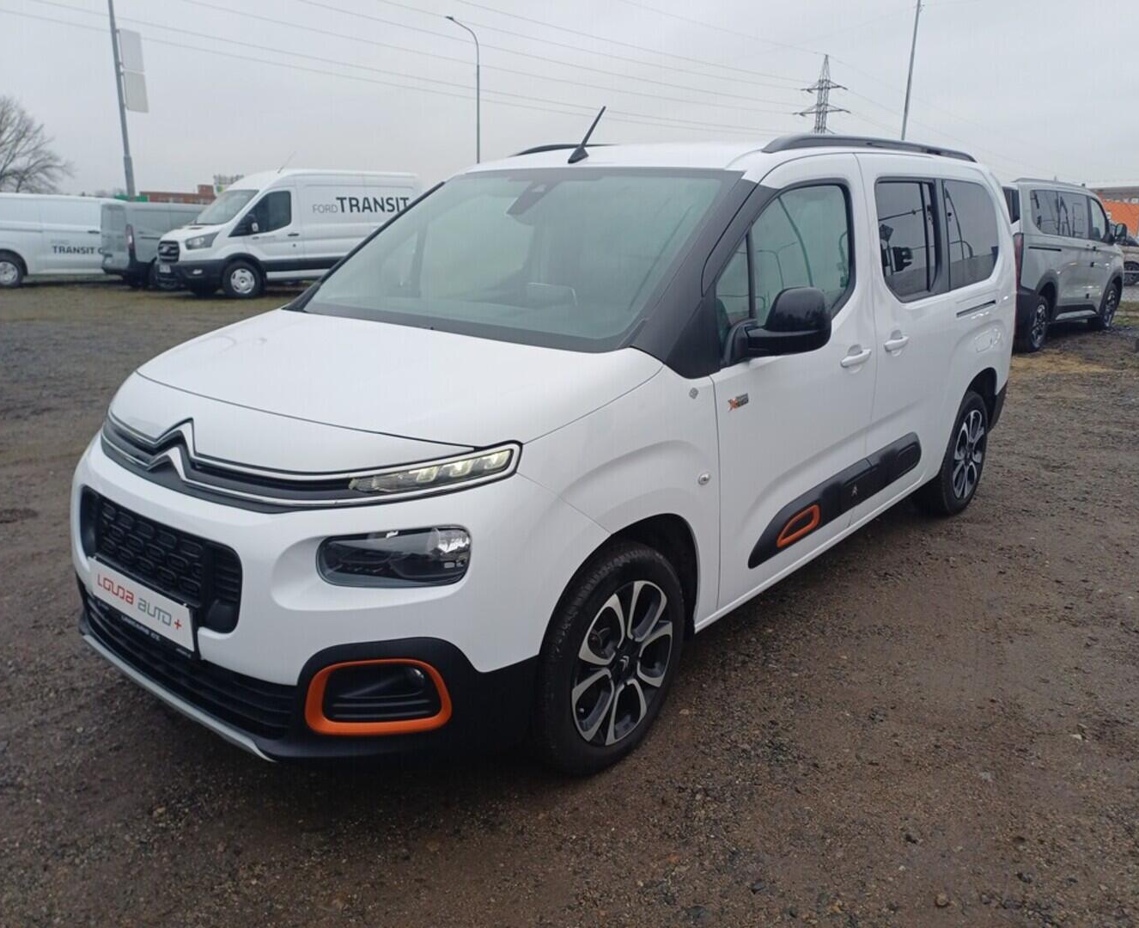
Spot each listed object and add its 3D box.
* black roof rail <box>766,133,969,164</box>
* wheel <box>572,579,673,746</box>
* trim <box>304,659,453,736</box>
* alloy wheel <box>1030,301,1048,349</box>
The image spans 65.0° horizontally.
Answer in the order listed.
[{"bbox_3d":[1.399,-1.350,3.870,0.070,0.110,2.300,13,20,38],"label":"black roof rail"},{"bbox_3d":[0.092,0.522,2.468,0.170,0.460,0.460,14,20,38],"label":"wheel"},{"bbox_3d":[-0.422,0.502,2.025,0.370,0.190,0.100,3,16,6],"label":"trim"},{"bbox_3d":[5.468,-1.642,10.561,0.170,0.490,0.490,15,21,42],"label":"alloy wheel"}]

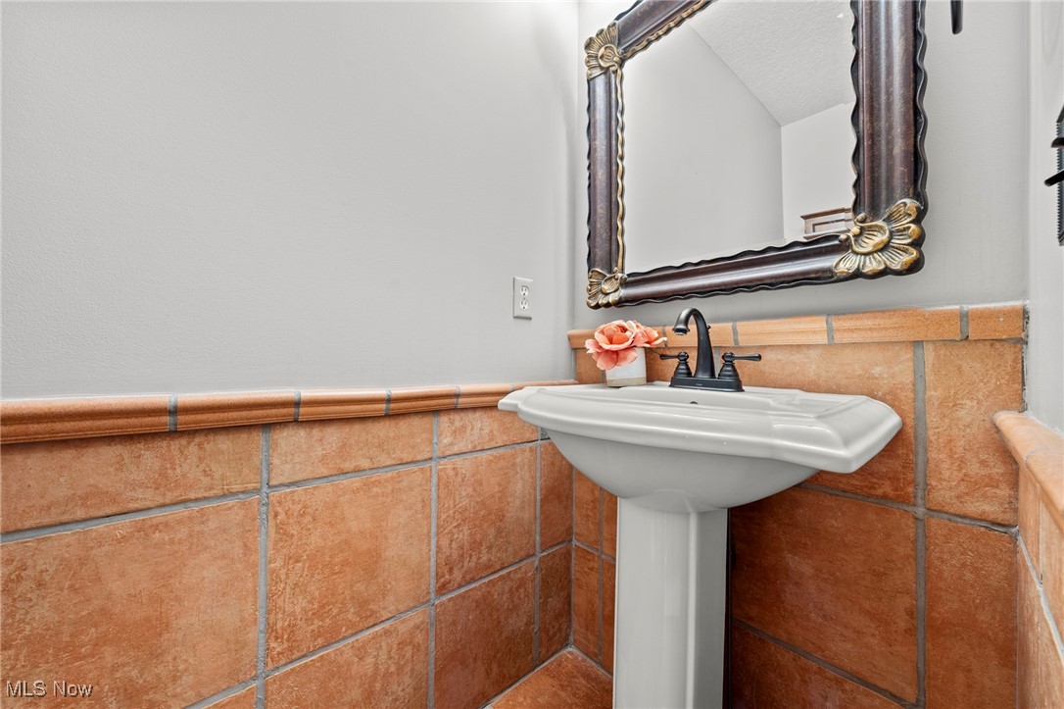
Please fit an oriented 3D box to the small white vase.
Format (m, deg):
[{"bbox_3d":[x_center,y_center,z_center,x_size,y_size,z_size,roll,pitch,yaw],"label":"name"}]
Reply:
[{"bbox_3d":[0.232,0.031,0.949,0.092,0.087,0.092,-3,-2,14],"label":"small white vase"}]

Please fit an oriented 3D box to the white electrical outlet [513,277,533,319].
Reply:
[{"bbox_3d":[-0.023,-0.156,1.079,0.070,0.115,0.007,2,-1,-42],"label":"white electrical outlet"}]

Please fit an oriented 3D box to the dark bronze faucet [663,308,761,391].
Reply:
[{"bbox_3d":[0.352,-0.012,0.825,0.155,0.174,0.222,2,-1,-42],"label":"dark bronze faucet"}]

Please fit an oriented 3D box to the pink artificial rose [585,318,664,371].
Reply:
[{"bbox_3d":[0.227,-0.022,0.928,0.190,0.118,0.135,1,-1,14],"label":"pink artificial rose"}]

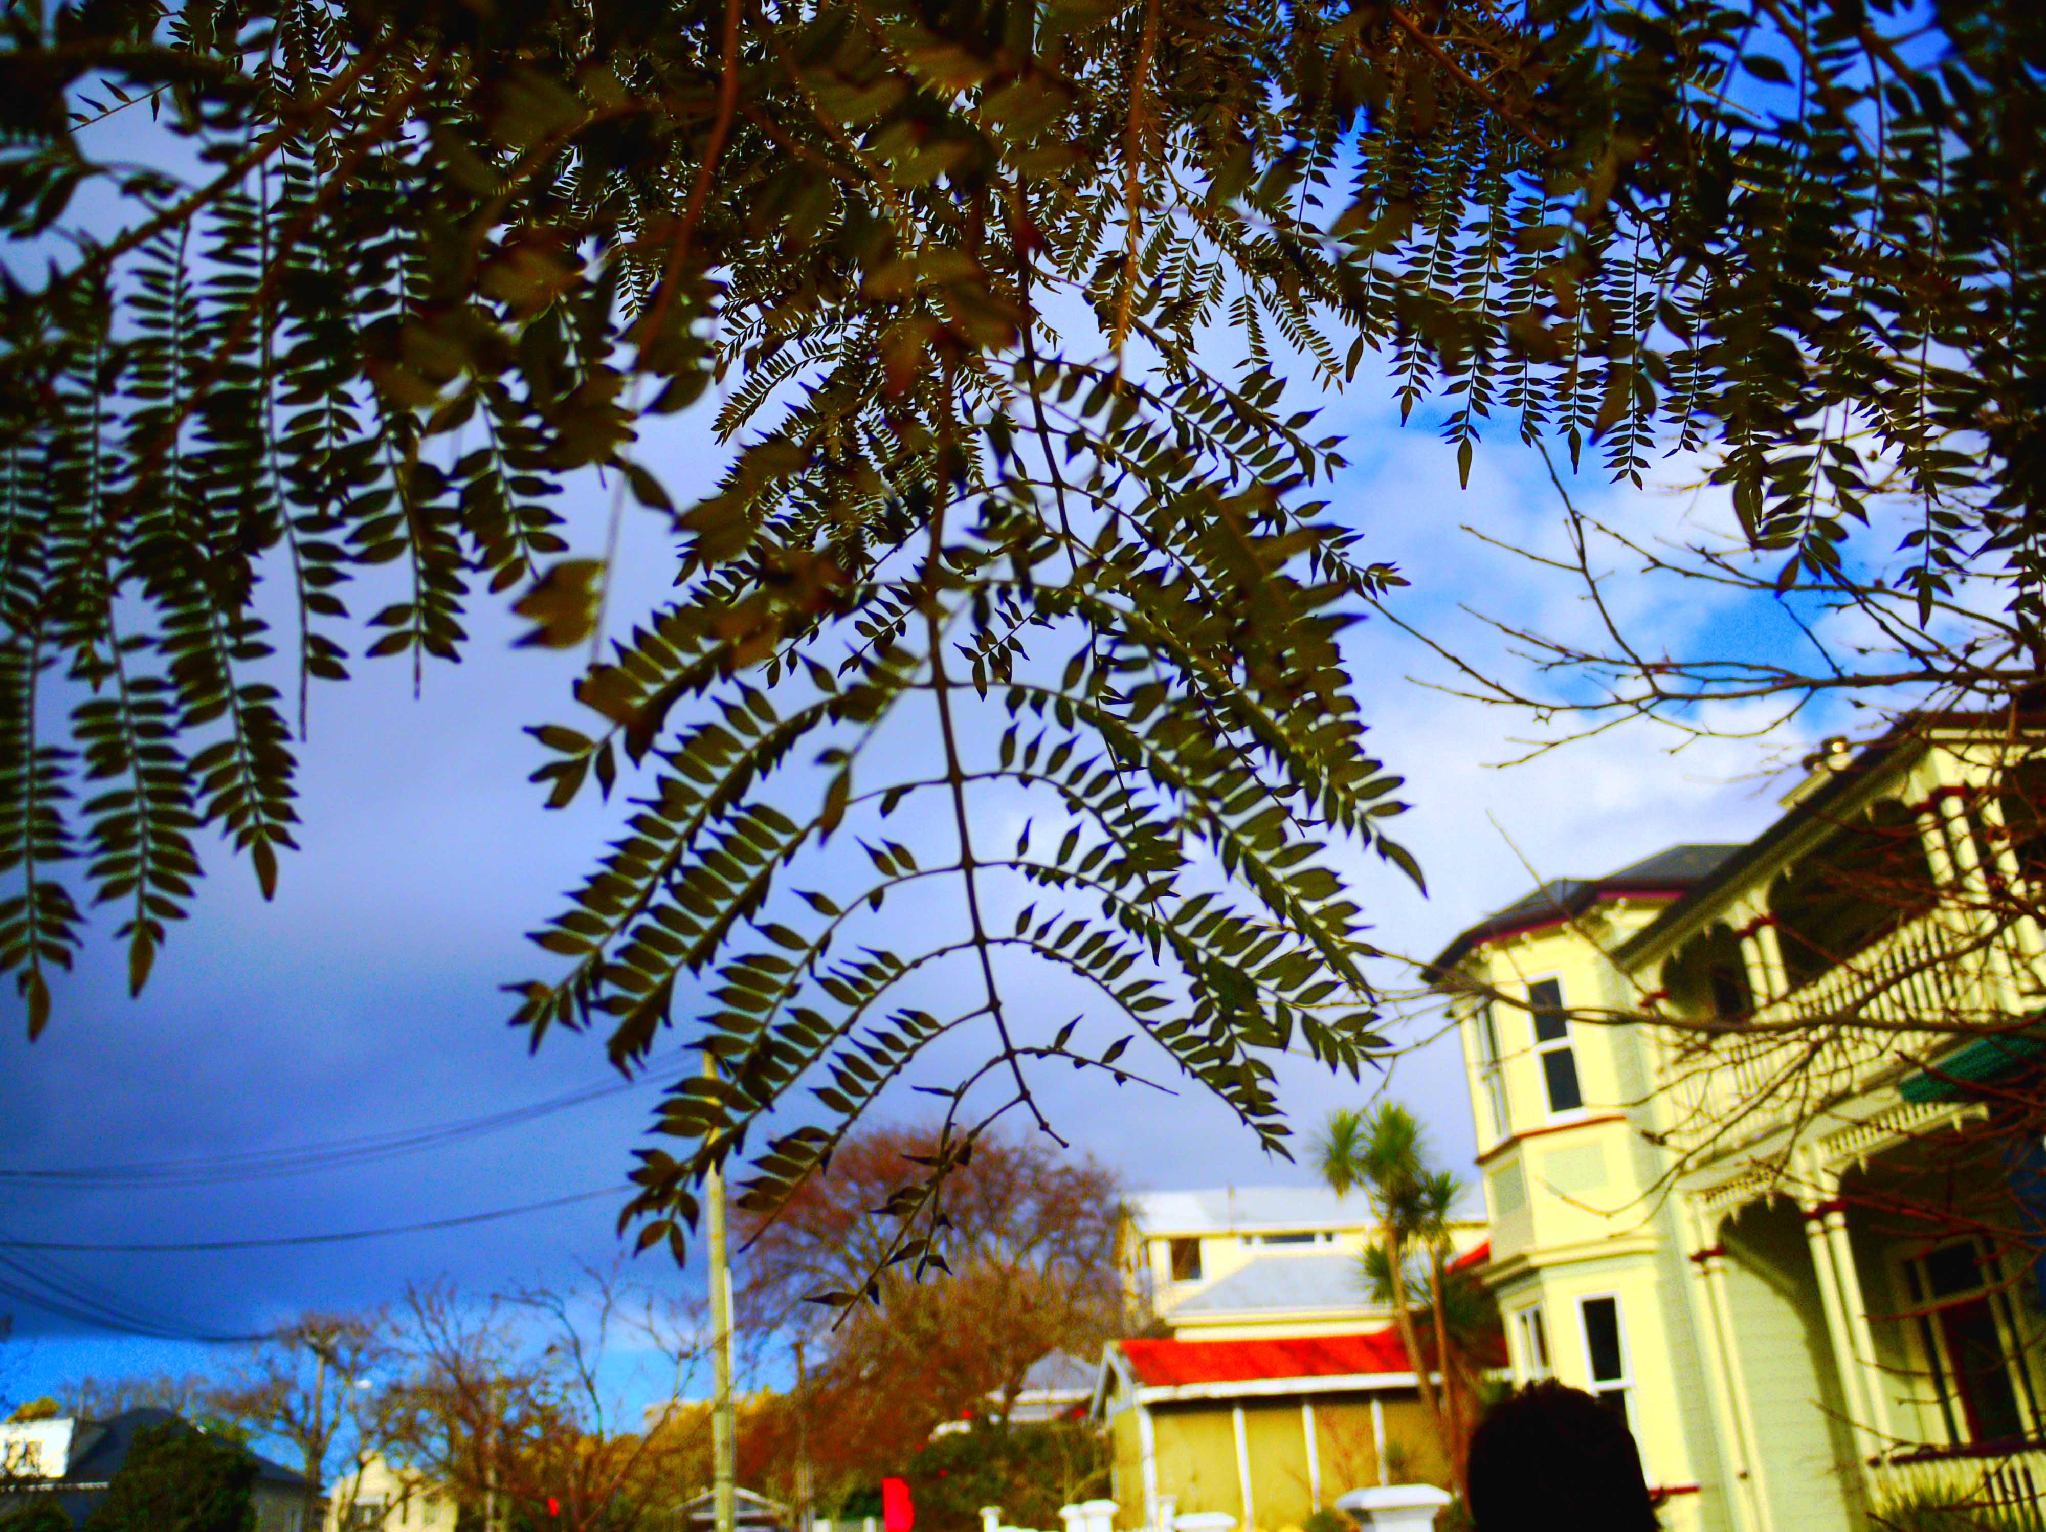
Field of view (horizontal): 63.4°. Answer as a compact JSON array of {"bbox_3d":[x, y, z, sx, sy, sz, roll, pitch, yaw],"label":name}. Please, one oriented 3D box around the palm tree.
[{"bbox_3d":[4.865,6.963,20.895,1.900,5.400,1.800,-3,-24,0],"label":"palm tree"}]

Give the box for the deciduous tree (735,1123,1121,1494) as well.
[{"bbox_3d":[-2.096,12.013,36.321,8.300,8.200,7.800,-3,-24,0],"label":"deciduous tree"}]

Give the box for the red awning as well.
[{"bbox_3d":[4.138,9.827,27.518,4.800,1.000,2.400,-1,-24,-3],"label":"red awning"}]

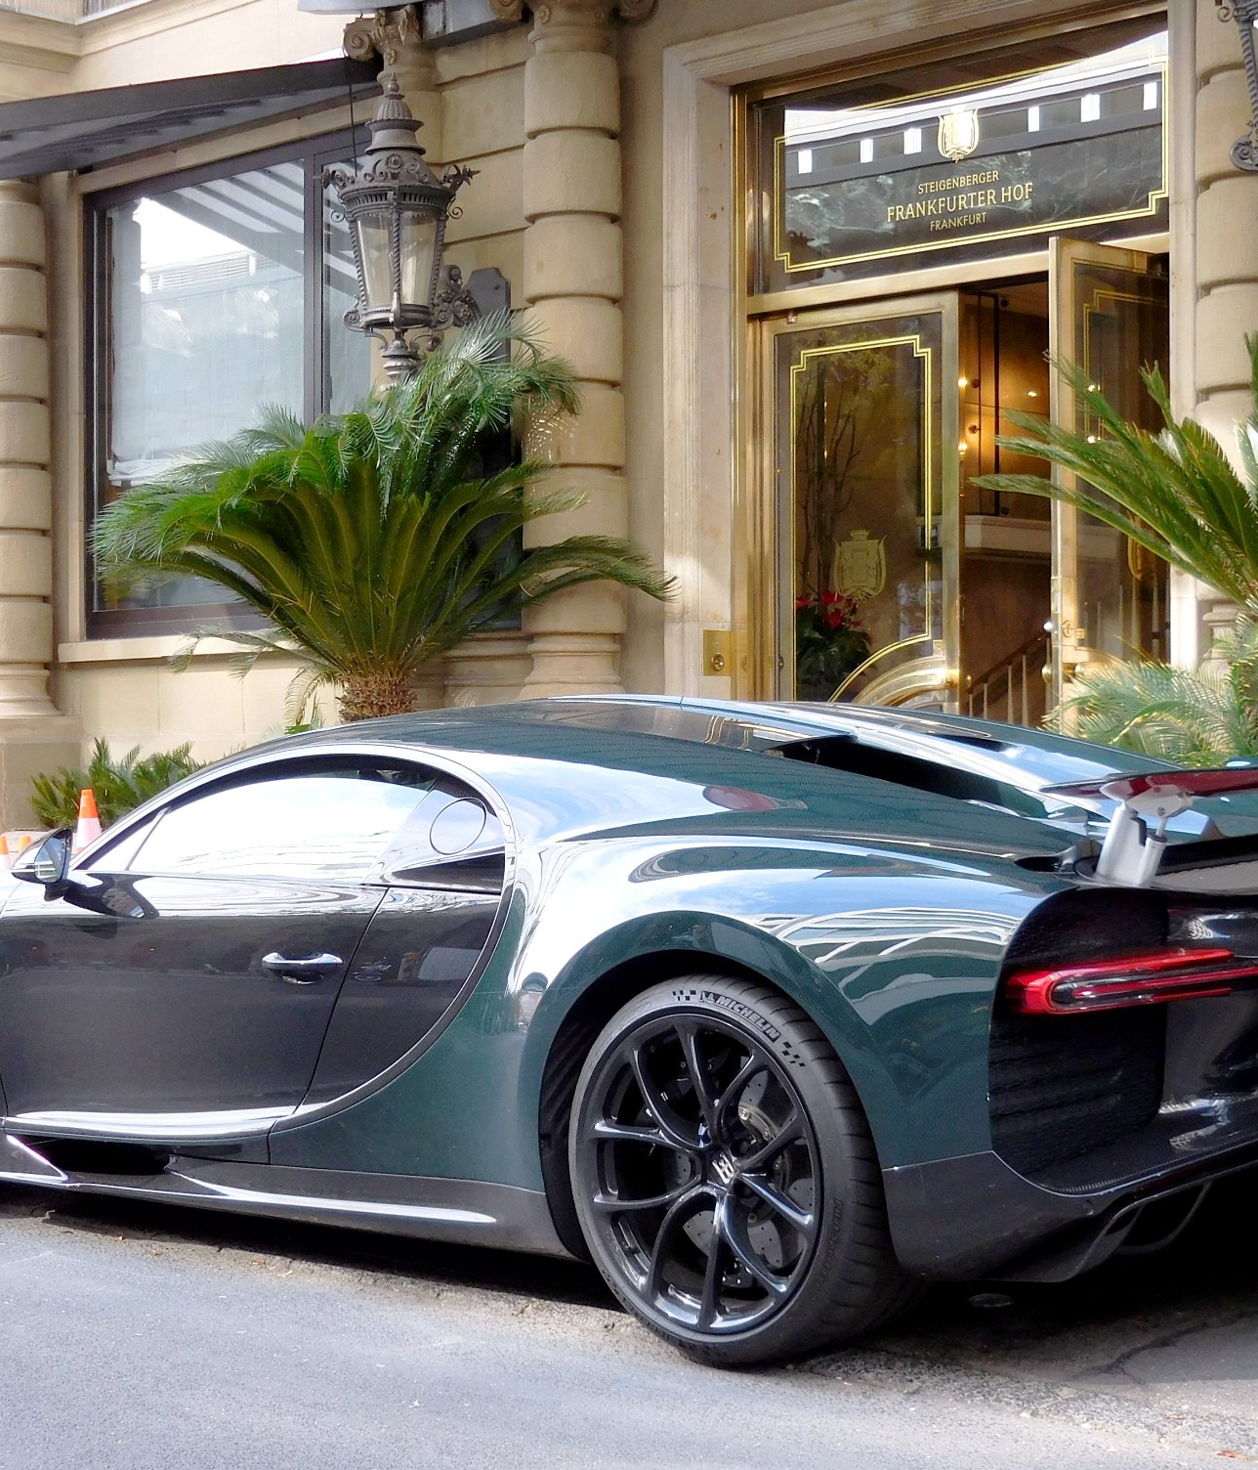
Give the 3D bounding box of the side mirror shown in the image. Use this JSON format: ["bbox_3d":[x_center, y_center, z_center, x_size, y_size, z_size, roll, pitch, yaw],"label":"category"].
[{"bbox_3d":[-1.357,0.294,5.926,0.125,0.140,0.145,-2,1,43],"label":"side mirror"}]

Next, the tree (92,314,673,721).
[{"bbox_3d":[-1.011,-0.692,10.383,2.250,2.080,2.000,0,0,43],"label":"tree"}]

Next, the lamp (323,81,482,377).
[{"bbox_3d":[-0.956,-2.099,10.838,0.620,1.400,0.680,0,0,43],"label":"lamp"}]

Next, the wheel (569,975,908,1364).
[{"bbox_3d":[0.237,0.763,4.658,0.710,0.700,0.355,-2,1,43],"label":"wheel"}]

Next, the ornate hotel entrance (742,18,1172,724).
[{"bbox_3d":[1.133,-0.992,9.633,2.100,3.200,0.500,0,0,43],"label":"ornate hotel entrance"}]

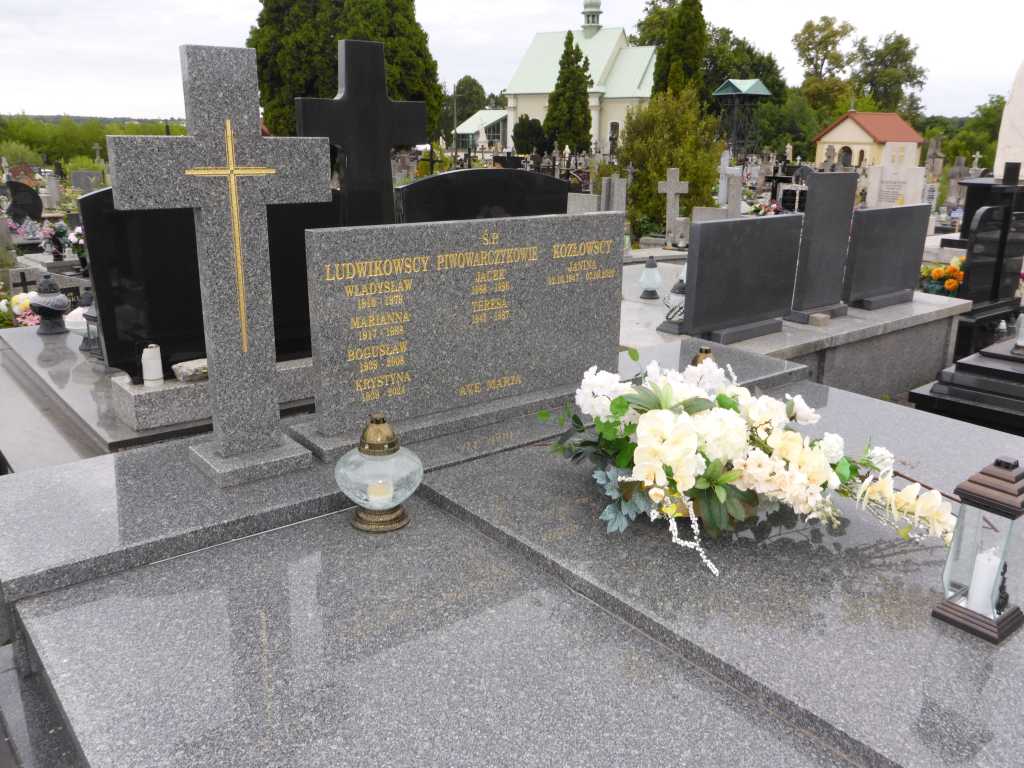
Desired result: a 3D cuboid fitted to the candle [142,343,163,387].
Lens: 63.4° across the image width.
[{"bbox_3d":[-1.370,-0.071,3.142,0.070,0.155,0.070,-12,21,-37],"label":"candle"}]

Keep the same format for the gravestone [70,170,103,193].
[{"bbox_3d":[-8.866,-4.204,17.280,0.576,0.499,0.144,-12,21,-37],"label":"gravestone"}]

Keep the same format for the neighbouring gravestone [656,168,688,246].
[{"bbox_3d":[1.793,-1.931,9.143,0.365,0.867,0.115,-12,21,-37],"label":"neighbouring gravestone"}]

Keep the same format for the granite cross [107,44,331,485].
[{"bbox_3d":[-0.854,-0.354,2.583,0.646,1.293,0.283,-12,21,-37],"label":"granite cross"}]

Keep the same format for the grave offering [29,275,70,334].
[{"bbox_3d":[-2.506,-0.442,4.494,0.193,0.323,0.193,-12,21,-37],"label":"grave offering"}]

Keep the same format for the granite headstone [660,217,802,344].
[{"bbox_3d":[1.188,-0.567,4.358,0.876,0.605,0.314,-12,22,-37],"label":"granite headstone"}]

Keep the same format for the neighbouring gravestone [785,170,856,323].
[{"bbox_3d":[2.045,-0.909,5.475,0.595,0.946,0.250,-12,21,-37],"label":"neighbouring gravestone"}]

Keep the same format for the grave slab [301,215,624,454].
[{"bbox_3d":[-0.083,-0.220,2.727,1.306,0.628,0.221,-12,22,-37],"label":"grave slab"}]

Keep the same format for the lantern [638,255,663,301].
[{"bbox_3d":[0.892,-0.690,5.279,0.138,0.275,0.138,-12,21,-37],"label":"lantern"}]

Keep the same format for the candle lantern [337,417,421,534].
[{"bbox_3d":[-0.394,0.246,2.466,0.262,0.347,0.262,1,17,0],"label":"candle lantern"}]

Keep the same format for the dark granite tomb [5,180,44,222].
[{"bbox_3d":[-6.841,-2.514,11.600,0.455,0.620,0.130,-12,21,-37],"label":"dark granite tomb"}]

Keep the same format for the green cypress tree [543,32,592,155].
[{"bbox_3d":[3.820,-19.573,56.000,2.800,7.800,2.800,1,17,0],"label":"green cypress tree"}]

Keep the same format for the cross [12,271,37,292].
[{"bbox_3d":[-4.292,-0.851,7.300,0.180,0.275,0.035,-12,21,-37],"label":"cross"}]

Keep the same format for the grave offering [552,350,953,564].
[{"bbox_3d":[0.704,0.213,2.560,1.123,0.317,0.451,8,18,22],"label":"grave offering"}]

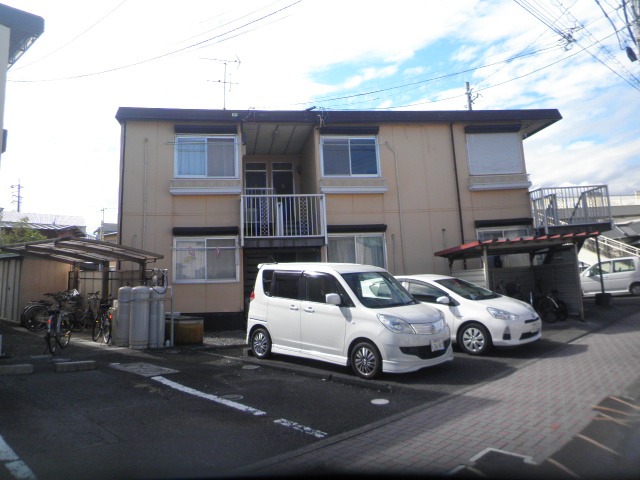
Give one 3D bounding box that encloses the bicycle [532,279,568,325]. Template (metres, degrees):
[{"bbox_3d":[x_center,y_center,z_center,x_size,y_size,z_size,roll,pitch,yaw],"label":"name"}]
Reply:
[{"bbox_3d":[5.875,1.612,12.200,0.580,1.040,1.720,-1,-8,0],"label":"bicycle"}]

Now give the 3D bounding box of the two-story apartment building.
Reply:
[{"bbox_3d":[0.528,-0.138,17.263,12.814,6.085,8.000,-1,-8,-6],"label":"two-story apartment building"}]

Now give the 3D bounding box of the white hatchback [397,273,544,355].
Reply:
[{"bbox_3d":[2.700,1.540,10.270,1.695,1.445,3.995,4,-7,-41],"label":"white hatchback"}]

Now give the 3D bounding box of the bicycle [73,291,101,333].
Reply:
[{"bbox_3d":[-6.143,1.889,12.700,0.580,1.040,1.720,-2,-8,7],"label":"bicycle"}]

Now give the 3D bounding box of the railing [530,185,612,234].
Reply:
[{"bbox_3d":[7.543,-0.896,14.906,2.408,1.252,1.000,-1,-8,-6],"label":"railing"}]

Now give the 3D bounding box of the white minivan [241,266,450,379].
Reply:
[{"bbox_3d":[0.410,1.250,8.330,1.620,1.765,3.710,5,-7,-44],"label":"white minivan"}]

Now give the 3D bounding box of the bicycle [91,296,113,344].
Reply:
[{"bbox_3d":[-4.977,1.842,11.000,0.580,1.040,1.720,4,-9,-36],"label":"bicycle"}]

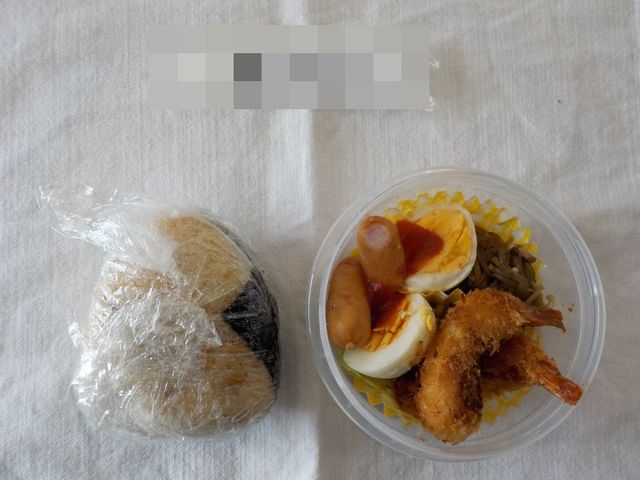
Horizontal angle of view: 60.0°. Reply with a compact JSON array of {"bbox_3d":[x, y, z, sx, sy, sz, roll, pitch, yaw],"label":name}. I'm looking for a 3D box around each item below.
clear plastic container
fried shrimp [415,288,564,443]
[{"bbox_3d":[0.062,0.032,0.258,0.135,0.038,0.135,0,83,0],"label":"clear plastic container"},{"bbox_3d":[0.069,0.050,0.240,0.079,0.028,0.047,-45,85,-5],"label":"fried shrimp"}]

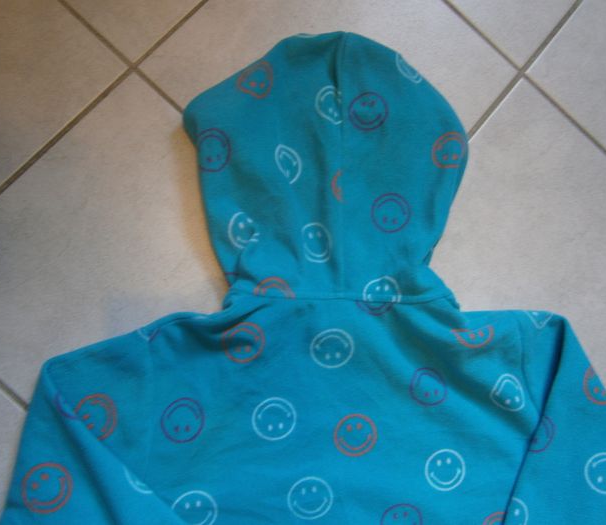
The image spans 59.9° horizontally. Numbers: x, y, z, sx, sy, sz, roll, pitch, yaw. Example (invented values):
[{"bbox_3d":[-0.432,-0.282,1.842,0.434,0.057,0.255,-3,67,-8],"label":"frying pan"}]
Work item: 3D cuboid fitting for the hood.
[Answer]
[{"bbox_3d":[0.028,-0.098,0.523,0.292,0.070,0.285,2,82,-10],"label":"hood"}]

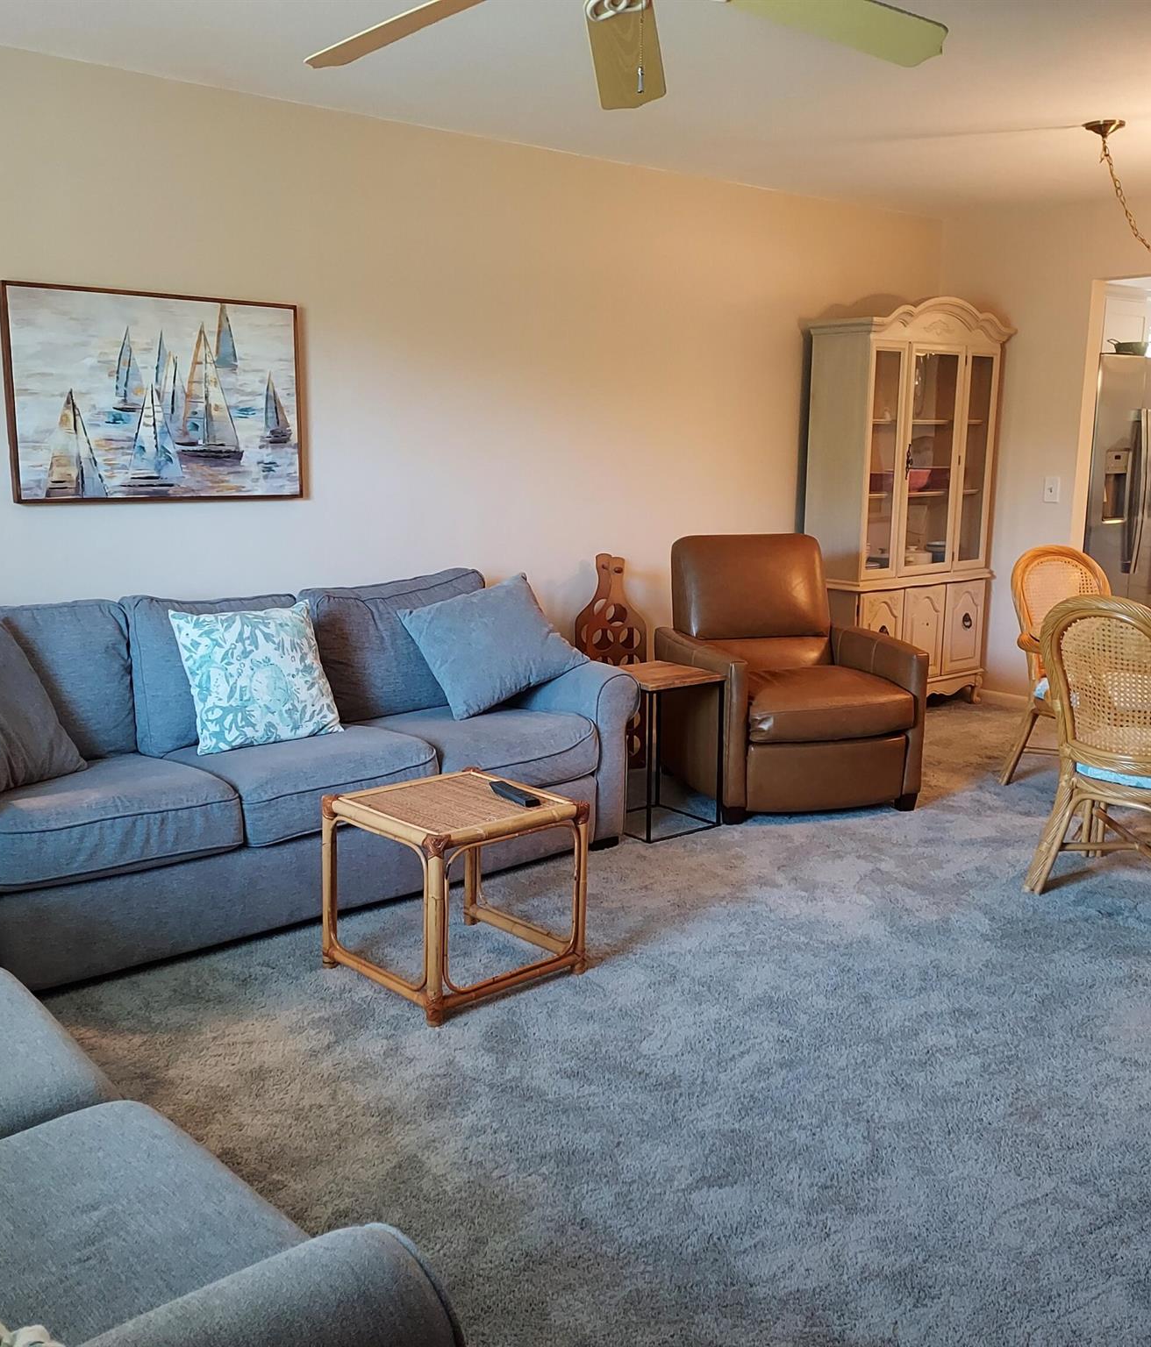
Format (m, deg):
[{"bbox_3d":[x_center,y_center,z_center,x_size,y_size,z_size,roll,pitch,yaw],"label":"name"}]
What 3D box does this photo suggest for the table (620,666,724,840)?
[{"bbox_3d":[0.283,0.269,4.357,0.360,0.530,0.325,-8,13,-40],"label":"table"}]

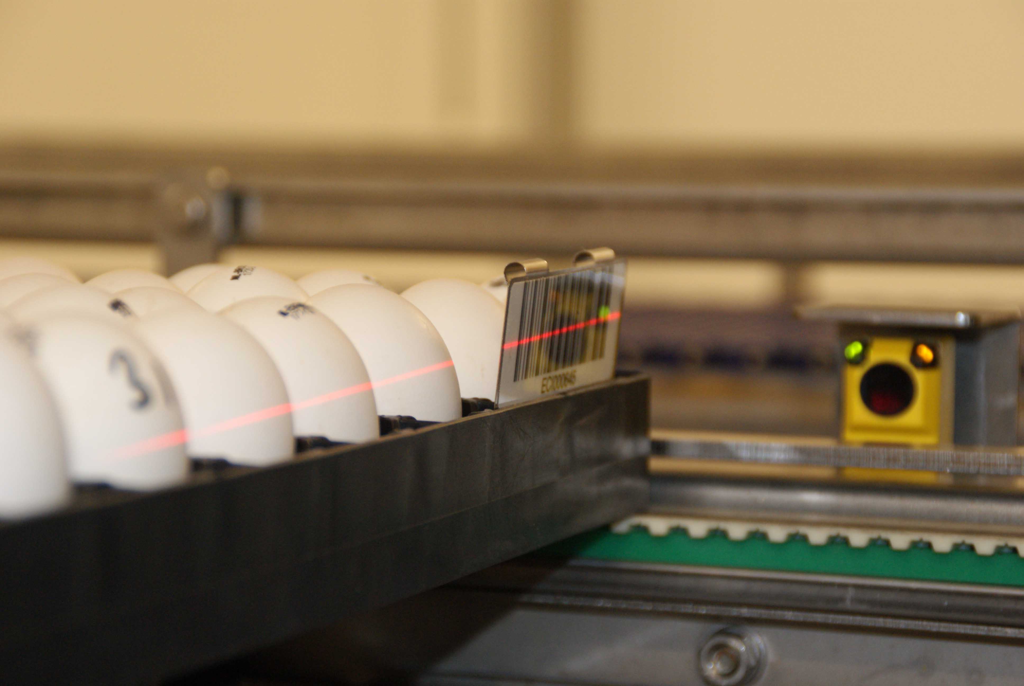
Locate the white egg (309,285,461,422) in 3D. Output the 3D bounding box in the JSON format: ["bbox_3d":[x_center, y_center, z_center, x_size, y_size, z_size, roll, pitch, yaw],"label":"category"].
[{"bbox_3d":[-0.031,0.016,0.862,0.042,0.056,0.042,0,3,0],"label":"white egg"}]

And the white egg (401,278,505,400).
[{"bbox_3d":[-0.014,0.014,0.913,0.042,0.056,0.042,0,3,0],"label":"white egg"}]

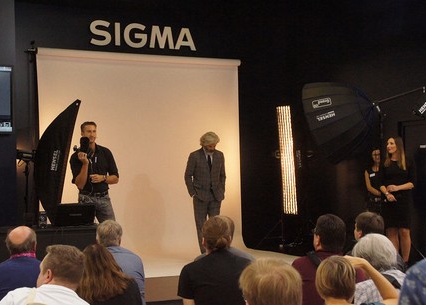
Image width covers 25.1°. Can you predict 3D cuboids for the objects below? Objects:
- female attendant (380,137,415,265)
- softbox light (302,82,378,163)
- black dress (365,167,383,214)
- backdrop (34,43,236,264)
[{"bbox_3d":[2.500,0.655,12.980,0.460,1.740,0.340,0,1,25],"label":"female attendant"},{"bbox_3d":[1.870,-0.490,13.500,0.840,1.200,1.200,-18,-5,16],"label":"softbox light"},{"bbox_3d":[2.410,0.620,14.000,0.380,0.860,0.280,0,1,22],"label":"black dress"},{"bbox_3d":[-1.030,-0.010,14.740,3.480,3.030,0.180,-1,1,-31],"label":"backdrop"}]

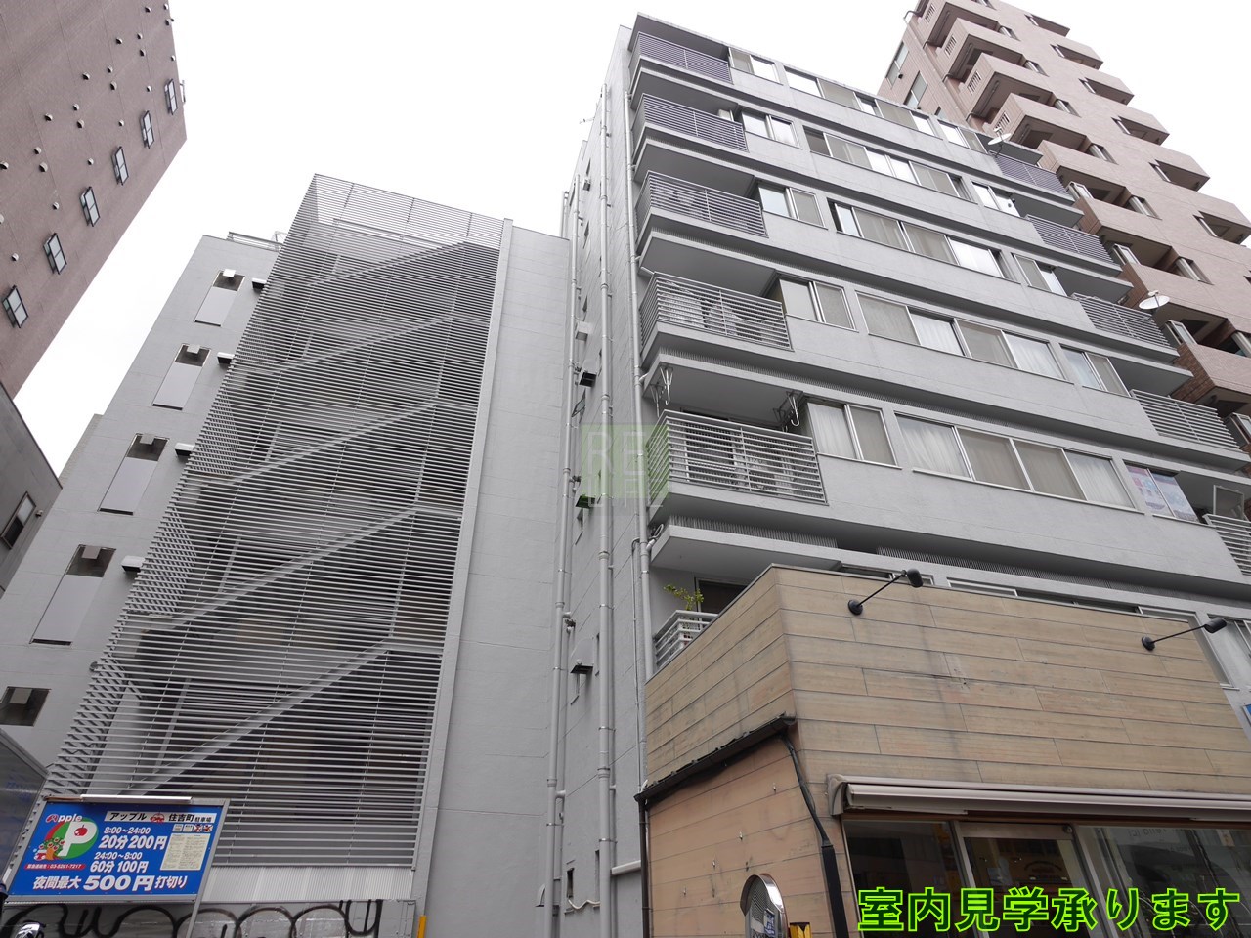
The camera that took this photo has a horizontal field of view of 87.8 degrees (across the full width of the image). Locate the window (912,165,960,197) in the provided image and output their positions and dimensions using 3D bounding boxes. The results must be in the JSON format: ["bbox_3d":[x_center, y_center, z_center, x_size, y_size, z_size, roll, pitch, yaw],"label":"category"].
[{"bbox_3d":[7.523,-6.964,15.789,1.101,0.970,0.100,9,-36,-15],"label":"window"}]

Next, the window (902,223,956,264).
[{"bbox_3d":[6.287,-4.646,13.413,1.074,1.020,0.080,9,-36,-15],"label":"window"}]

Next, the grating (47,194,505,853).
[{"bbox_3d":[-5.920,-0.398,14.091,4.942,15.535,2.100,9,-36,-15],"label":"grating"}]

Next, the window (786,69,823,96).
[{"bbox_3d":[4.626,-9.889,16.753,0.961,1.116,0.100,9,-36,-15],"label":"window"}]

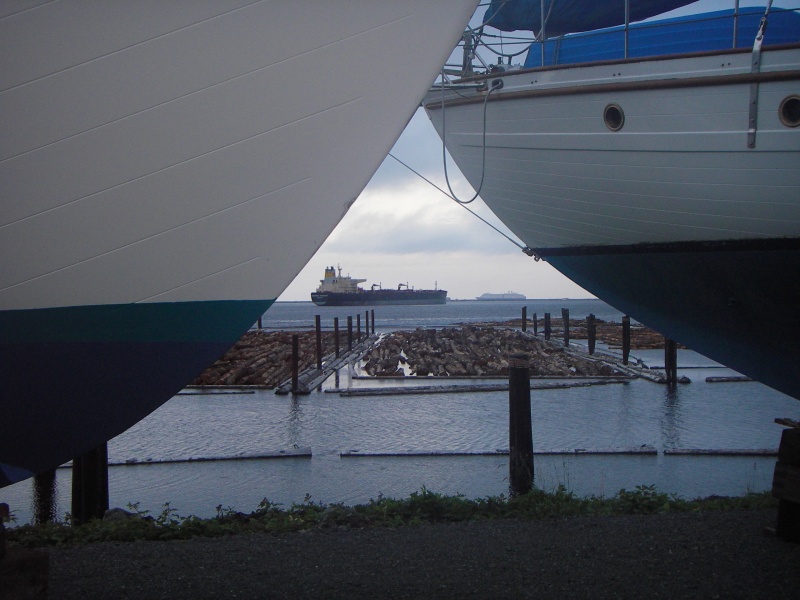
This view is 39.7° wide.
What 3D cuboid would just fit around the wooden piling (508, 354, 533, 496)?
[{"bbox_3d":[1.780,1.900,16.500,0.350,2.200,0.350,-1,0,0],"label":"wooden piling"}]

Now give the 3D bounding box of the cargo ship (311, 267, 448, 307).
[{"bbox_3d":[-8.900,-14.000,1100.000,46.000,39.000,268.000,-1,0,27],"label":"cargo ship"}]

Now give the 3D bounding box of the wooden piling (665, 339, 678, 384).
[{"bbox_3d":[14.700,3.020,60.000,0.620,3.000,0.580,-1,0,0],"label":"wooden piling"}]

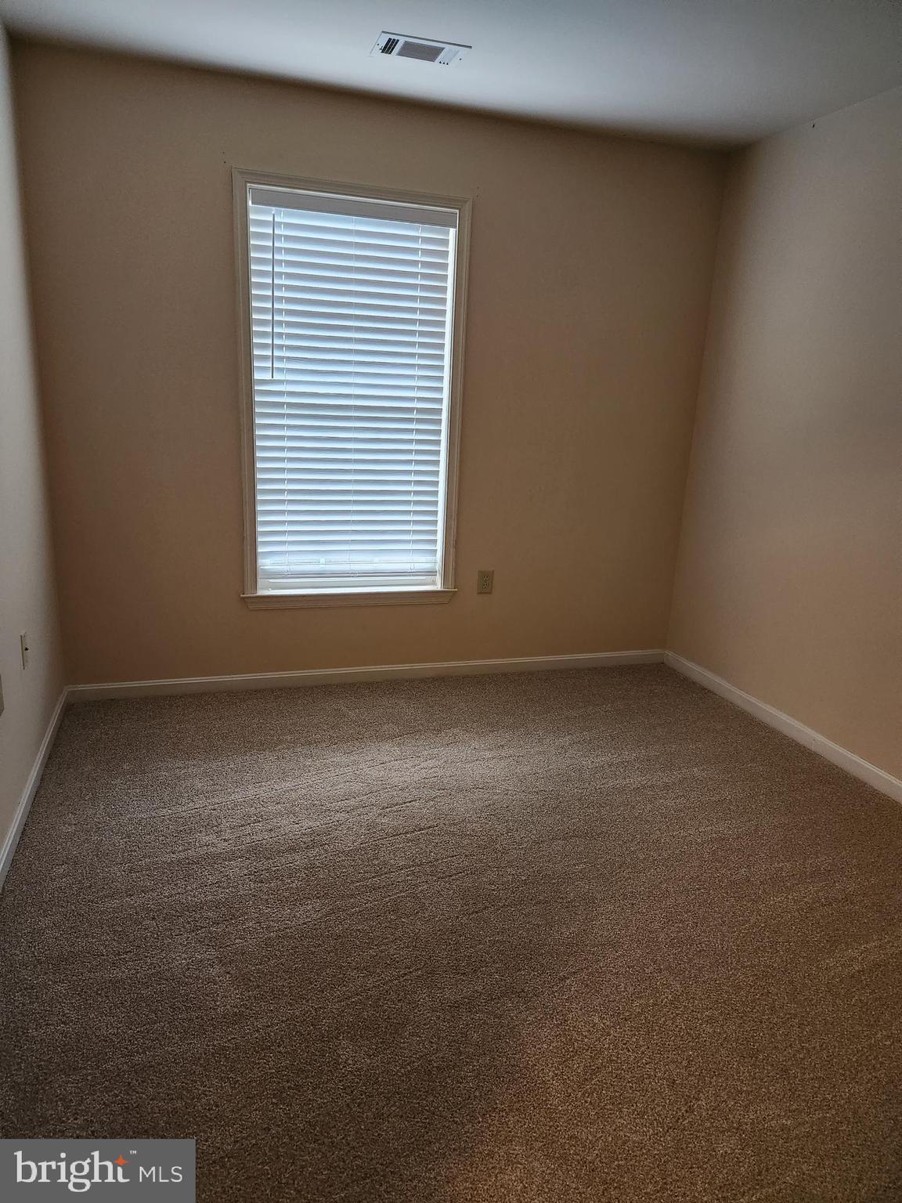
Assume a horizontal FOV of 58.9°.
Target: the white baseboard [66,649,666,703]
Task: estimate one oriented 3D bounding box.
[{"bbox_3d":[-0.235,0.339,3.764,2.885,0.076,0.015,-2,16,-18],"label":"white baseboard"}]

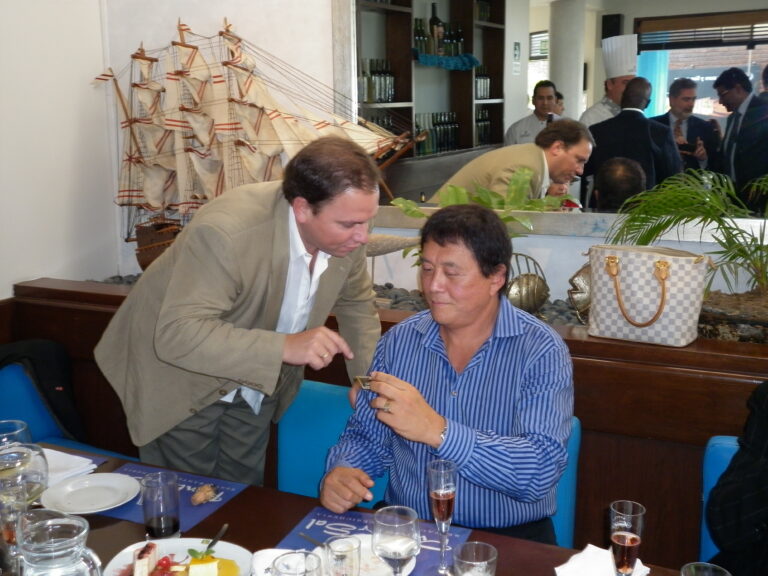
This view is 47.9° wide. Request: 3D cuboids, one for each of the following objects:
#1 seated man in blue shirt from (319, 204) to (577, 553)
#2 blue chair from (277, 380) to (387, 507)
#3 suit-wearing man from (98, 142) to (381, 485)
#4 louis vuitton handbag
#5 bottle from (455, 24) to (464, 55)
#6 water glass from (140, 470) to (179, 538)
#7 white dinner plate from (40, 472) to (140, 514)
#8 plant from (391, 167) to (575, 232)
[{"bbox_3d":[0.132,0.533,1.939,0.560,1.395,0.720,4,14,25],"label":"seated man in blue shirt"},{"bbox_3d":[-0.178,0.731,2.260,0.450,0.883,0.530,4,14,25],"label":"blue chair"},{"bbox_3d":[-0.345,0.393,2.247,0.503,1.555,0.844,-12,16,-38],"label":"suit-wearing man"},{"bbox_3d":[0.701,0.008,2.315,0.295,0.240,0.160,6,15,30],"label":"louis vuitton handbag"},{"bbox_3d":[0.637,-2.084,7.300,0.080,0.305,0.080,-1,13,0],"label":"bottle"},{"bbox_3d":[-0.466,0.460,1.813,0.076,0.125,0.076,-1,13,0],"label":"water glass"},{"bbox_3d":[-0.675,0.480,1.993,0.215,0.024,0.215,-1,13,0],"label":"white dinner plate"},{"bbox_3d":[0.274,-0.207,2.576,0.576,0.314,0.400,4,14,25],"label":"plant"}]

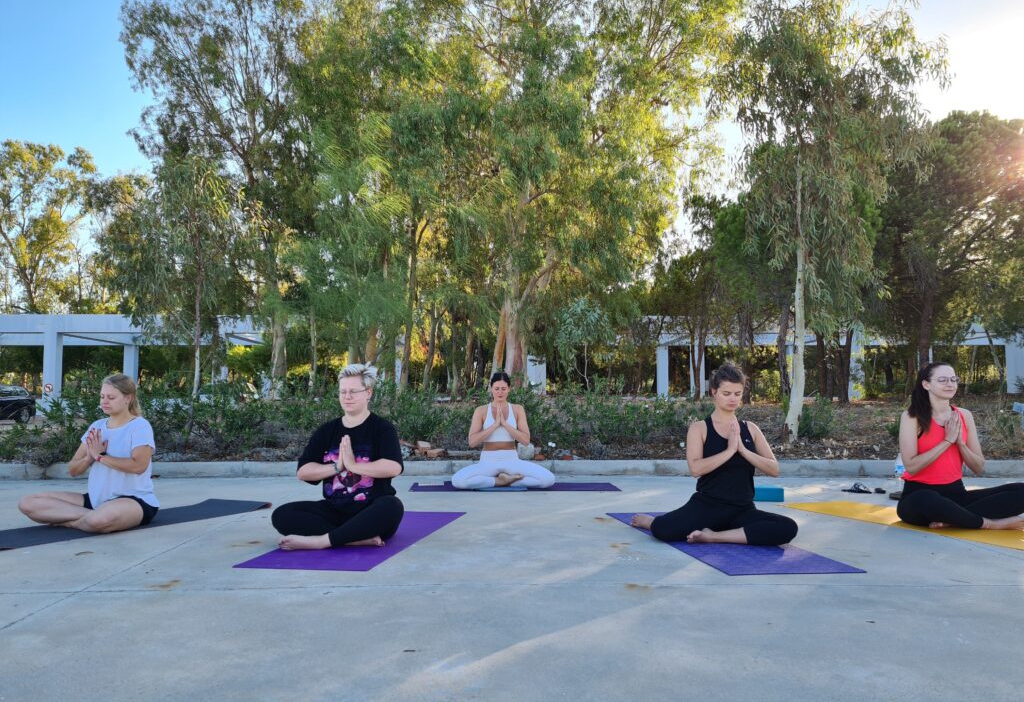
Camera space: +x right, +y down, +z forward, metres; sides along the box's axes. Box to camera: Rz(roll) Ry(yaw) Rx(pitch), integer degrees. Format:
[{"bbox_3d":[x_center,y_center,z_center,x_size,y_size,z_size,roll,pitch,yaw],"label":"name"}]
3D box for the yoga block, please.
[{"bbox_3d":[1.860,1.049,5.646,0.230,0.096,0.150,0,-4,4],"label":"yoga block"}]

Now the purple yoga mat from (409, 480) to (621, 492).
[{"bbox_3d":[0.021,1.153,6.529,1.725,0.010,0.611,0,-4,-2],"label":"purple yoga mat"}]

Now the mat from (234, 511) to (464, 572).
[{"bbox_3d":[-0.746,0.978,4.119,0.605,0.010,1.788,-1,-4,10],"label":"mat"}]

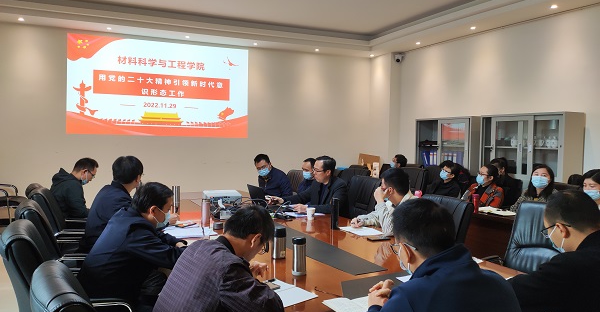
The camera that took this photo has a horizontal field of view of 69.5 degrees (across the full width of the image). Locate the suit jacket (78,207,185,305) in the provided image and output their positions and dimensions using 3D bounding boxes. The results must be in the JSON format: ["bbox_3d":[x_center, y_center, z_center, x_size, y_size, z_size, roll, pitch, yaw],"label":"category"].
[{"bbox_3d":[-0.985,0.575,2.480,0.550,0.560,0.510,-1,3,-28],"label":"suit jacket"}]

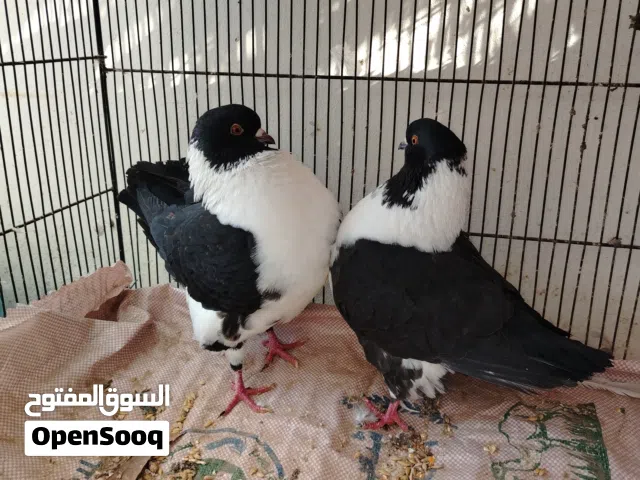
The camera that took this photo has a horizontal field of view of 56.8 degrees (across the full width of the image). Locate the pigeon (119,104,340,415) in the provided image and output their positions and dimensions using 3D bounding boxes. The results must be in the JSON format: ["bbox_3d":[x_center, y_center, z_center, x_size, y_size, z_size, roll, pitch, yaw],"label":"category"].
[{"bbox_3d":[-0.110,-0.004,0.708,0.305,0.315,0.155,17,24,39],"label":"pigeon"}]

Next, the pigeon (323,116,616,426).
[{"bbox_3d":[0.145,0.037,0.604,0.290,0.310,0.145,7,19,18],"label":"pigeon"}]

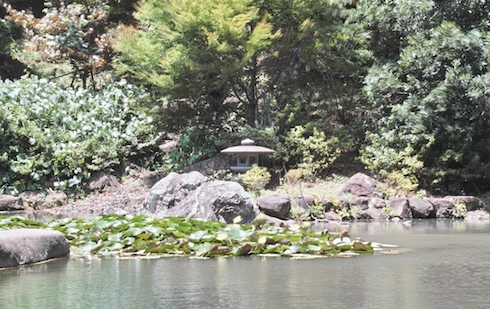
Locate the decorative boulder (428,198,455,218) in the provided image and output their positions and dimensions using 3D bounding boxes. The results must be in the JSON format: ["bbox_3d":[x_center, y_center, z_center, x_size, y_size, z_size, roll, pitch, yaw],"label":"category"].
[{"bbox_3d":[3.728,1.010,20.300,0.491,0.377,0.420,0,1,0],"label":"decorative boulder"}]

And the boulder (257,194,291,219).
[{"bbox_3d":[0.579,1.040,21.300,0.683,0.480,0.520,0,1,0],"label":"boulder"}]

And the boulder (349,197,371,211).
[{"bbox_3d":[2.181,0.948,20.400,0.398,0.266,0.320,0,1,0],"label":"boulder"}]

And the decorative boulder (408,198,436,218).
[{"bbox_3d":[3.315,1.010,20.200,0.488,0.385,0.420,0,1,0],"label":"decorative boulder"}]

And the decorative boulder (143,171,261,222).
[{"bbox_3d":[-0.864,0.844,21.000,2.255,1.005,1.600,0,1,0],"label":"decorative boulder"}]

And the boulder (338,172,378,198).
[{"bbox_3d":[2.353,0.643,22.300,0.829,0.483,0.620,0,1,0],"label":"boulder"}]

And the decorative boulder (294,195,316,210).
[{"bbox_3d":[1.189,0.960,21.500,0.400,0.271,0.360,0,1,0],"label":"decorative boulder"}]

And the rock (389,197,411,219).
[{"bbox_3d":[3.072,1.067,21.250,0.474,0.422,0.430,0,1,0],"label":"rock"}]

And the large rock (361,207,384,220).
[{"bbox_3d":[2.513,1.163,21.200,0.473,0.229,0.360,0,1,0],"label":"large rock"}]

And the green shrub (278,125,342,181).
[{"bbox_3d":[1.357,-0.021,22.200,1.311,1.156,1.150,0,1,0],"label":"green shrub"}]

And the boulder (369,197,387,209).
[{"bbox_3d":[2.530,0.934,20.500,0.334,0.229,0.280,0,1,0],"label":"boulder"}]

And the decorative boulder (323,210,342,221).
[{"bbox_3d":[1.636,1.139,20.000,0.353,0.214,0.280,0,1,0],"label":"decorative boulder"}]

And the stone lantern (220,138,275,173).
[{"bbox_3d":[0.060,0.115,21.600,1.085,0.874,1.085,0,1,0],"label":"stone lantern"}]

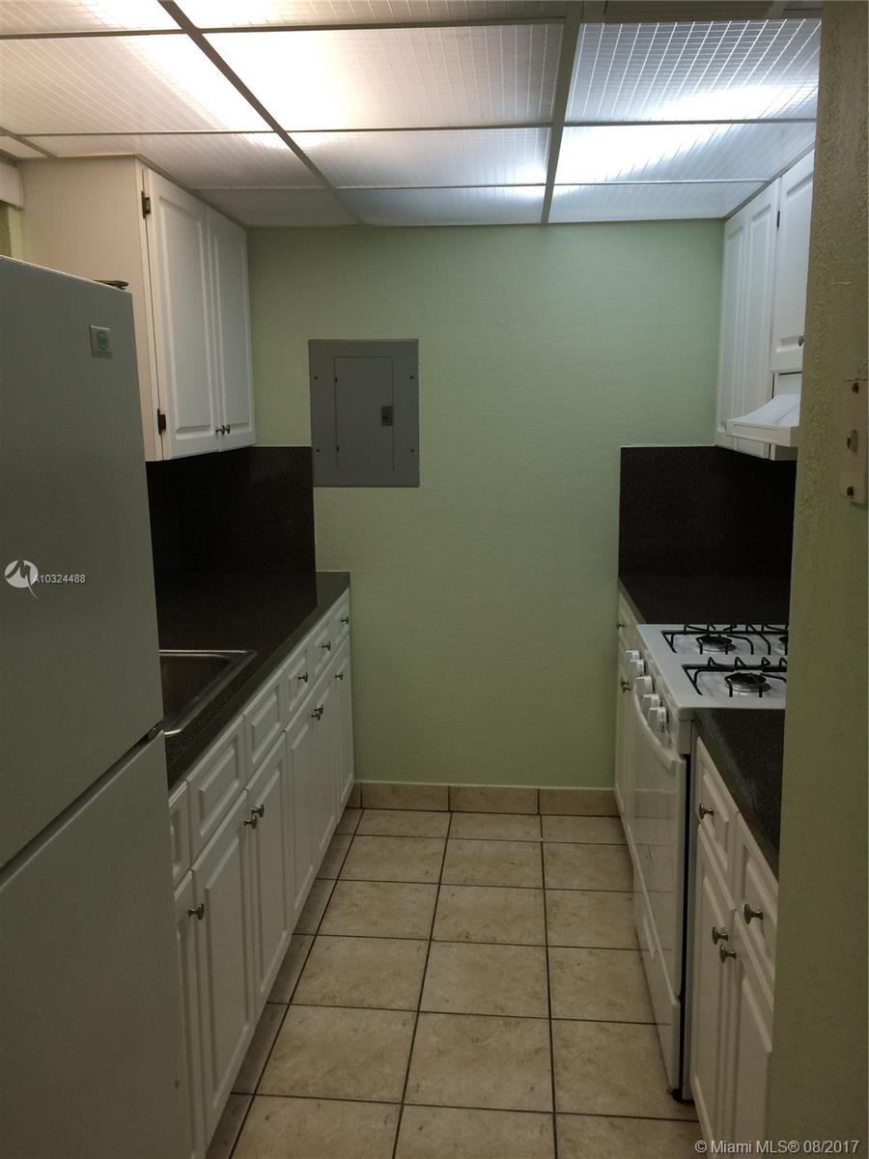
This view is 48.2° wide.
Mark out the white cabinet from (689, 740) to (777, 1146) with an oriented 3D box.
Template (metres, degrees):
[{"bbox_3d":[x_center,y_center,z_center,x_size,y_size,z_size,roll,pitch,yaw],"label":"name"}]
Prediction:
[{"bbox_3d":[0.807,0.795,1.638,0.618,0.843,0.714,1,10,5],"label":"white cabinet"}]

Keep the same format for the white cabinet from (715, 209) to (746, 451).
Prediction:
[{"bbox_3d":[1.105,-0.792,3.094,0.312,0.737,0.325,1,10,5],"label":"white cabinet"}]

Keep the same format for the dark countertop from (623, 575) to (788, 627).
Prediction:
[{"bbox_3d":[0.930,0.084,3.038,0.631,0.051,0.777,1,10,5],"label":"dark countertop"}]

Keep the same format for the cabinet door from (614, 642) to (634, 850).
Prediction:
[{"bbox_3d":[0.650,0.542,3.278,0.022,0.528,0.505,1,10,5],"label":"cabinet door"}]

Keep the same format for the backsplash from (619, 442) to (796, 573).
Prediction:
[{"bbox_3d":[0.961,-0.231,3.366,0.634,0.452,0.023,1,10,5],"label":"backsplash"}]

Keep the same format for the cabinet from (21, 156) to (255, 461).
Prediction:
[{"bbox_3d":[-0.832,-0.759,2.944,0.299,0.745,0.969,1,10,5],"label":"cabinet"}]

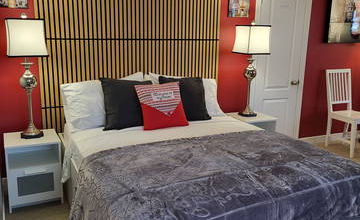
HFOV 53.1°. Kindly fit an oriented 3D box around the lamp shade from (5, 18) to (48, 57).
[{"bbox_3d":[-1.189,-0.560,2.795,0.281,0.281,0.281,-5,14,-25],"label":"lamp shade"}]

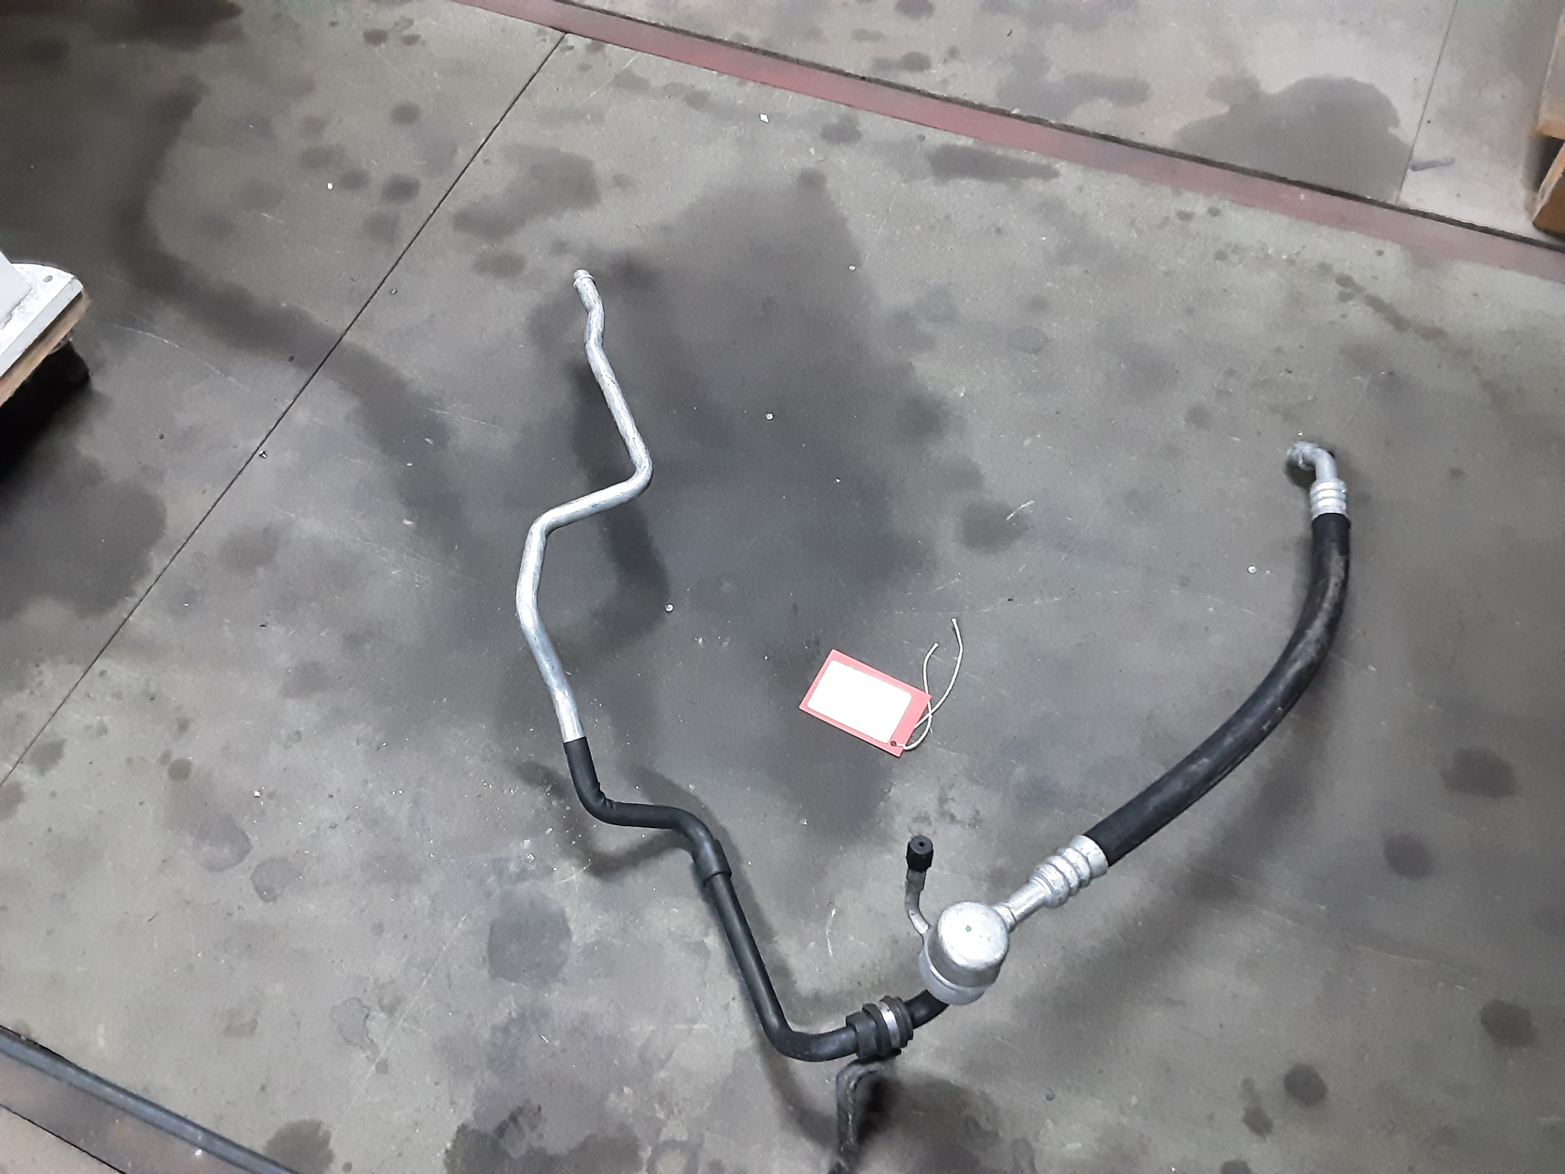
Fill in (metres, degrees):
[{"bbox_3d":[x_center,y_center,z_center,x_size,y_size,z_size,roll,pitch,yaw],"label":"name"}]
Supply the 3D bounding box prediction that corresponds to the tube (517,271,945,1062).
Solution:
[{"bbox_3d":[-0.121,0.012,1.017,0.202,0.117,0.789,-22,64,-9],"label":"tube"}]

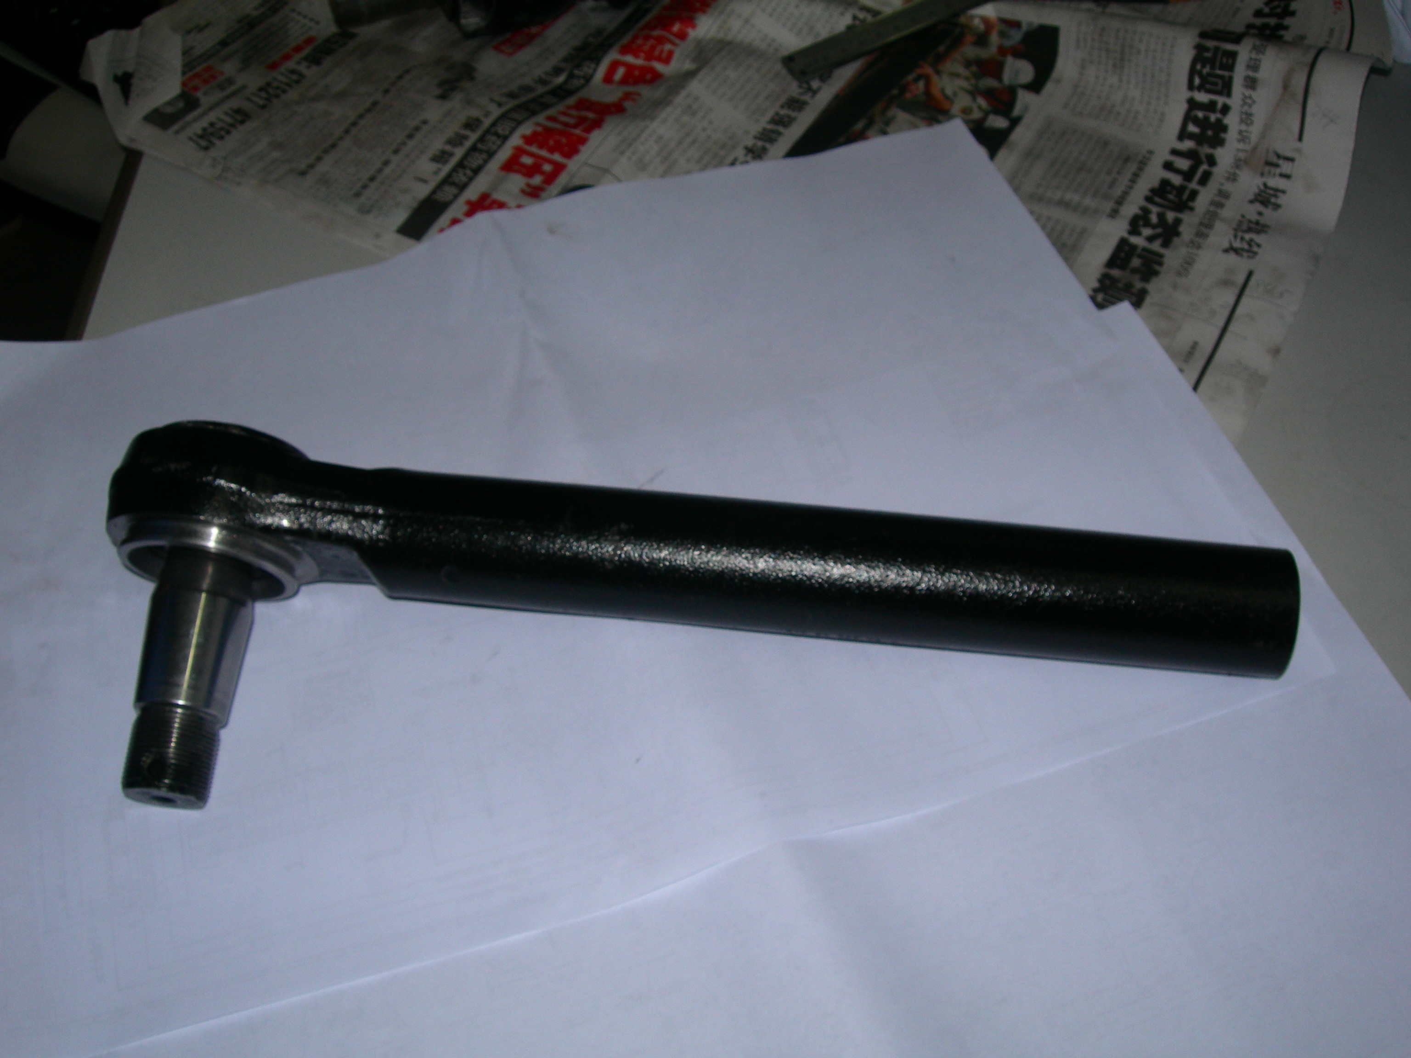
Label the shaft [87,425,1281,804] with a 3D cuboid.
[{"bbox_3d":[-0.007,0.041,0.479,0.372,0.067,0.115,5,65,2],"label":"shaft"}]

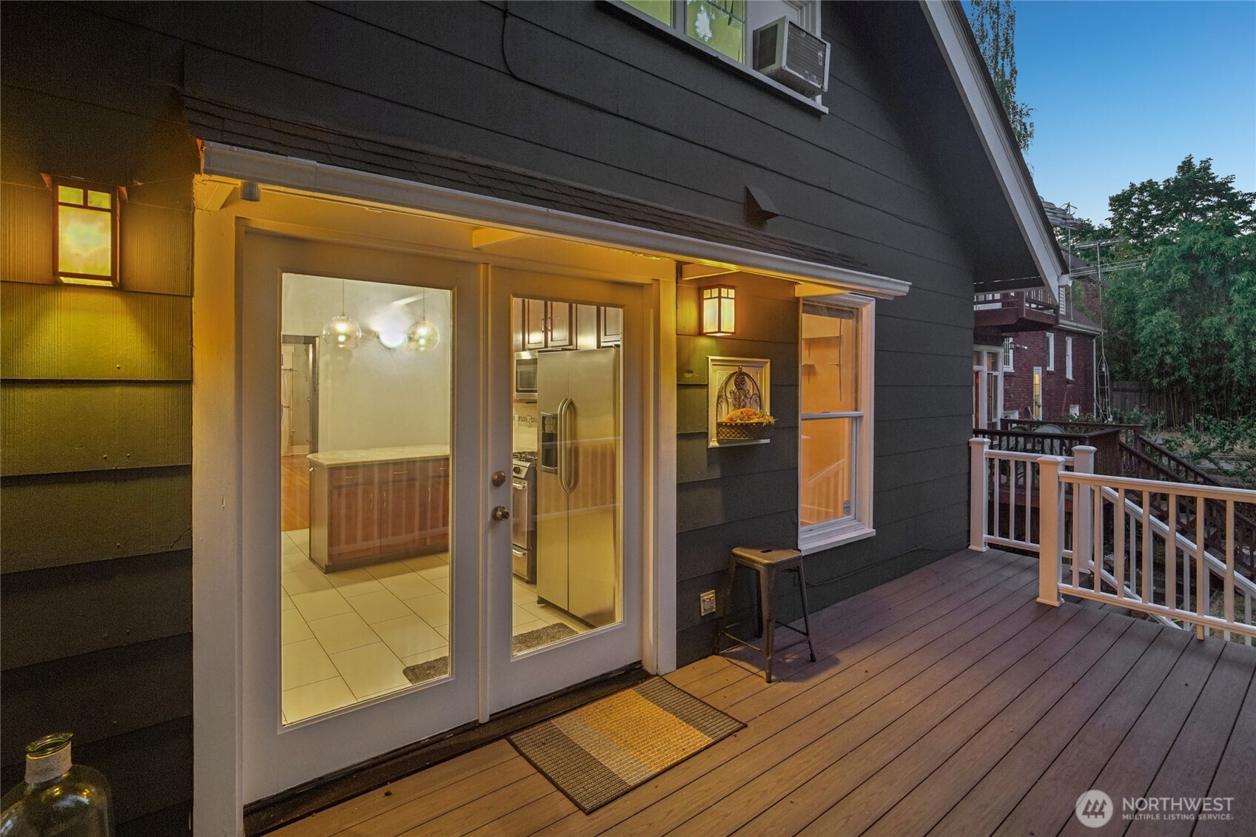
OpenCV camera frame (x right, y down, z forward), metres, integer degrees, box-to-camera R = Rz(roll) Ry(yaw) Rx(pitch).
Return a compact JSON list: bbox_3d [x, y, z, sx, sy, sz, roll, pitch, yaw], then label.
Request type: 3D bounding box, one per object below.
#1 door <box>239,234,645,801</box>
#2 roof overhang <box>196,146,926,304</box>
[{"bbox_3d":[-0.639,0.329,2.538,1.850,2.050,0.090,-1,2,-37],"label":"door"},{"bbox_3d":[0.272,-0.924,2.825,3.900,0.380,0.500,-1,2,-37],"label":"roof overhang"}]

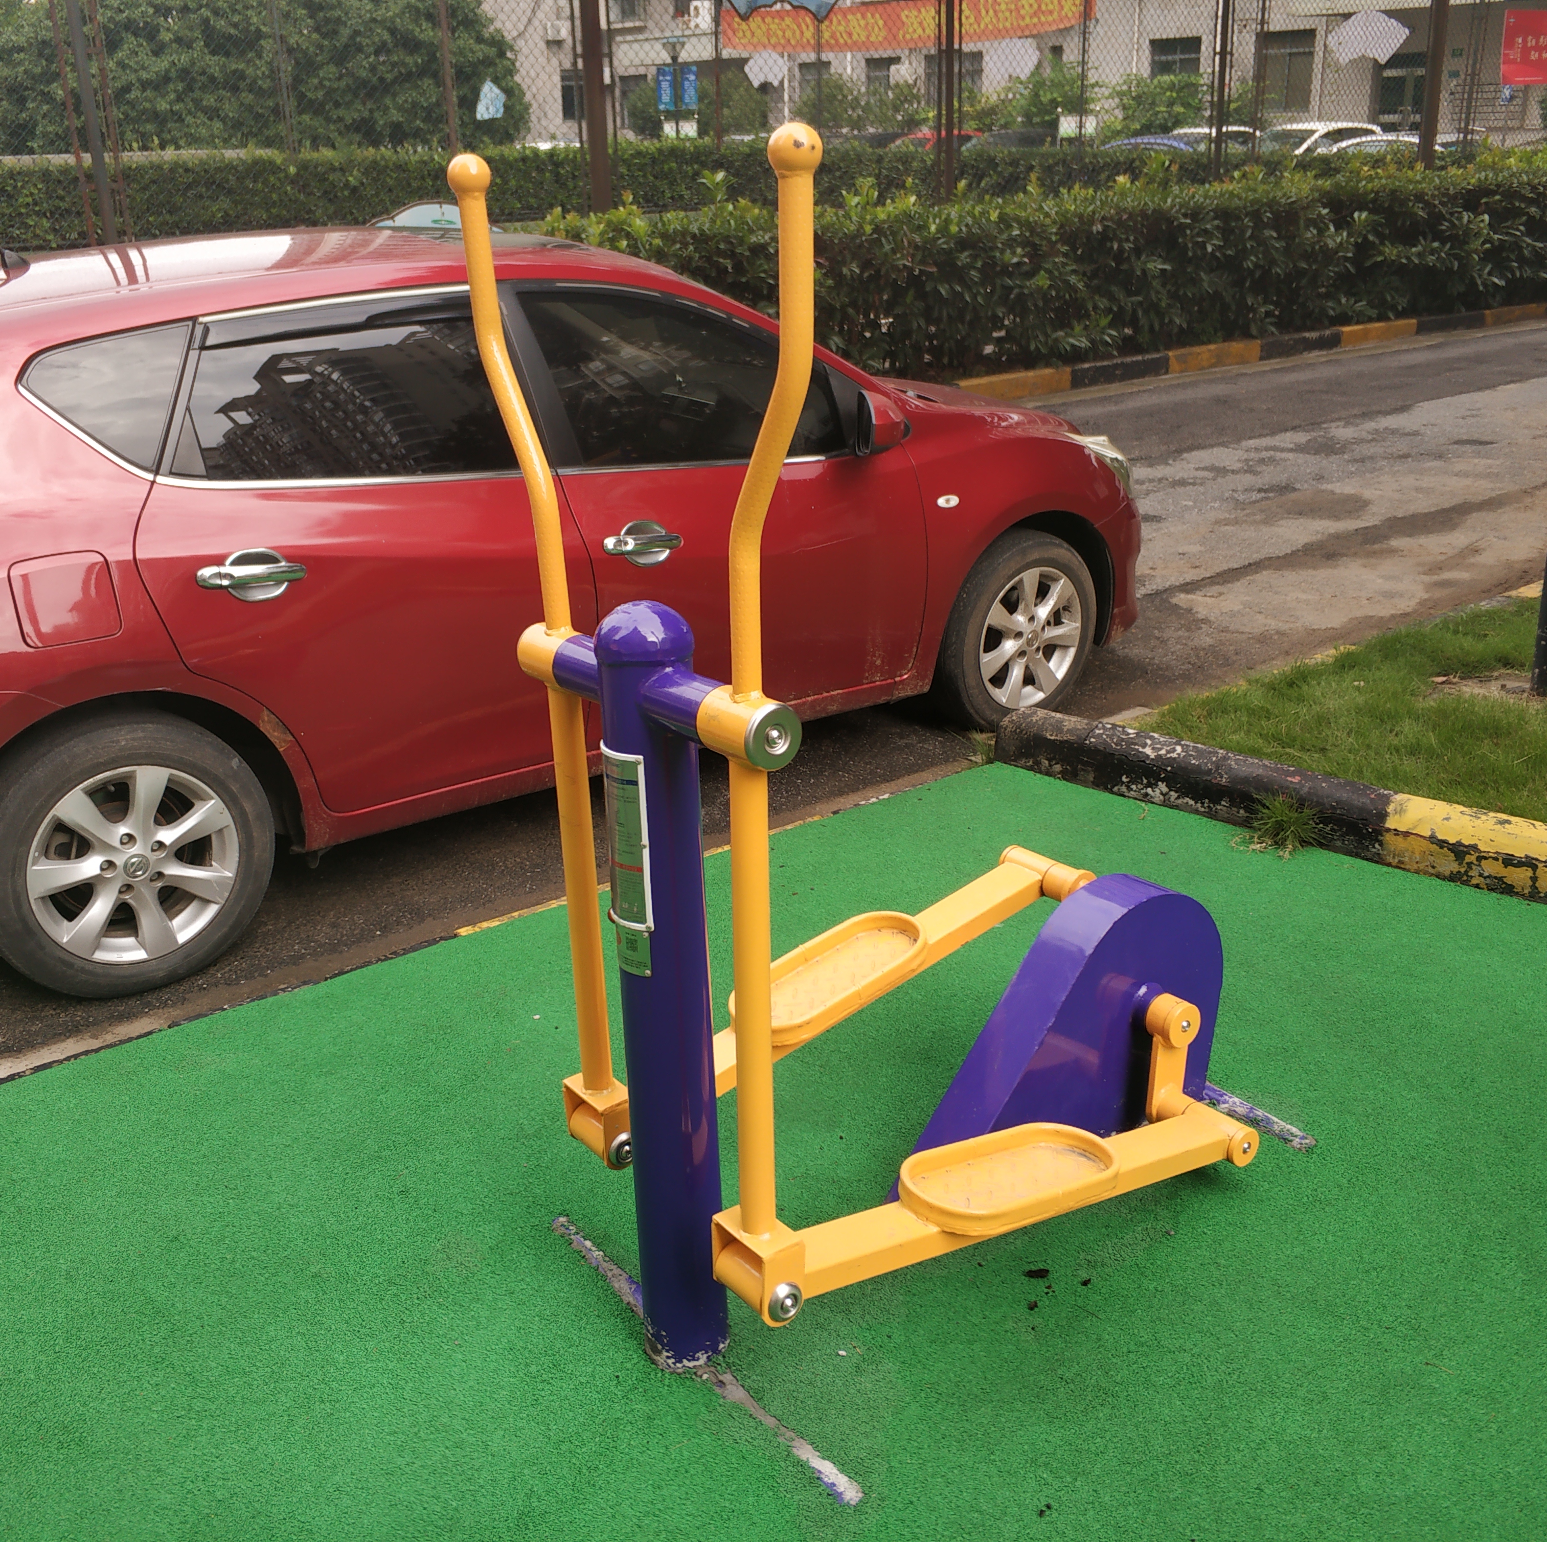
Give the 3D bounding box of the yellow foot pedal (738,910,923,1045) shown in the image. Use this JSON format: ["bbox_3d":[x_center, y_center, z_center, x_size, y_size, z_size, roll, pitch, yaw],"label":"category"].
[{"bbox_3d":[0.090,0.323,2.527,0.345,0.042,0.157,-27,30,-30],"label":"yellow foot pedal"}]

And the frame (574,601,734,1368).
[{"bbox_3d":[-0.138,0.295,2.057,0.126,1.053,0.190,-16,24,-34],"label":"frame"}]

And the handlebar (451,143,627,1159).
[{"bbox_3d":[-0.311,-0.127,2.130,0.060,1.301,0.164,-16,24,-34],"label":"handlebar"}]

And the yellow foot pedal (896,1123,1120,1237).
[{"bbox_3d":[0.333,0.574,2.274,0.352,0.042,0.162,-4,16,-38],"label":"yellow foot pedal"}]

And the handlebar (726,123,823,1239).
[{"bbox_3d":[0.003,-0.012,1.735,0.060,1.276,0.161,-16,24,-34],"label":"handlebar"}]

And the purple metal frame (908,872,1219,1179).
[{"bbox_3d":[0.464,0.417,2.575,0.685,0.437,0.107,-16,24,-34],"label":"purple metal frame"}]

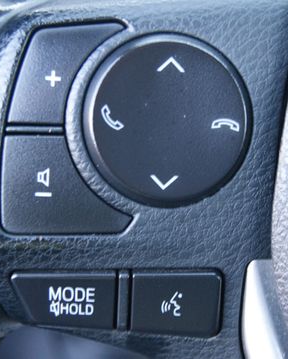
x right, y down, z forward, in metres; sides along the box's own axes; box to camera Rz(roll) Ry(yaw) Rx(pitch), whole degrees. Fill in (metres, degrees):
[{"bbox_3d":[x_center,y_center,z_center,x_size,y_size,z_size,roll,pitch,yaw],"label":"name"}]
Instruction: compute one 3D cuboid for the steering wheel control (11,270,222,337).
[{"bbox_3d":[-0.006,0.029,0.181,0.050,0.015,0.008,1,0,-10],"label":"steering wheel control"}]

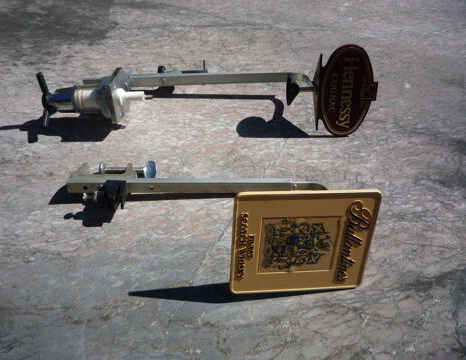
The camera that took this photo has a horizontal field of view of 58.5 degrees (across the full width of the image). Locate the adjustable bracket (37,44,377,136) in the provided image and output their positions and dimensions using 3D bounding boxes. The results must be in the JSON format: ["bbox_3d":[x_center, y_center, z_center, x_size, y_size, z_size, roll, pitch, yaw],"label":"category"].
[{"bbox_3d":[-0.041,-0.156,0.685,0.533,0.149,0.147,-1,33,2],"label":"adjustable bracket"}]

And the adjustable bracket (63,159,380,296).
[{"bbox_3d":[-0.039,0.028,0.568,0.393,0.147,0.215,-1,29,-6],"label":"adjustable bracket"}]

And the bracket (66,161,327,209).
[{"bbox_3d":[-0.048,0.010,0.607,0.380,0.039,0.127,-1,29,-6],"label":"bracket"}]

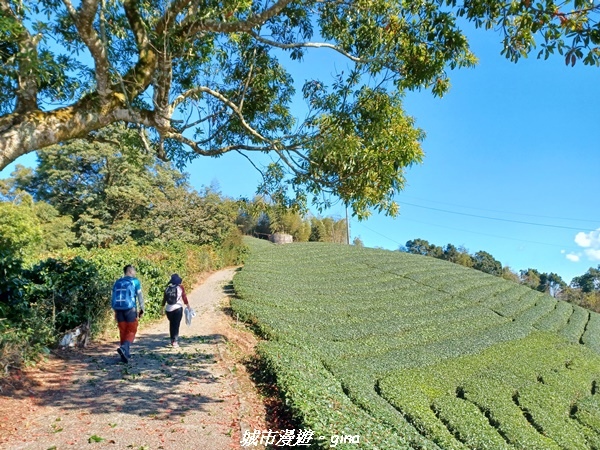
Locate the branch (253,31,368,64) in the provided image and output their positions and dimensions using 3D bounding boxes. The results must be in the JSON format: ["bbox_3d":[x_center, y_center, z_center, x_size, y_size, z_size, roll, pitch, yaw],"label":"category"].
[{"bbox_3d":[0.112,-2.348,5.700,1.500,0.420,0.500,0,-6,0],"label":"branch"}]

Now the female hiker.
[{"bbox_3d":[-2.633,1.815,9.200,0.530,1.570,0.420,-1,-6,6],"label":"female hiker"}]

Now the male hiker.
[{"bbox_3d":[-2.977,1.537,7.500,0.560,1.690,0.580,0,-6,3],"label":"male hiker"}]

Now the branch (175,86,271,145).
[{"bbox_3d":[-1.073,-1.516,6.000,1.380,0.800,0.600,0,-6,0],"label":"branch"}]

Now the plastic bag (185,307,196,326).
[{"bbox_3d":[-2.312,1.932,9.150,0.250,0.420,0.200,-1,-6,10],"label":"plastic bag"}]

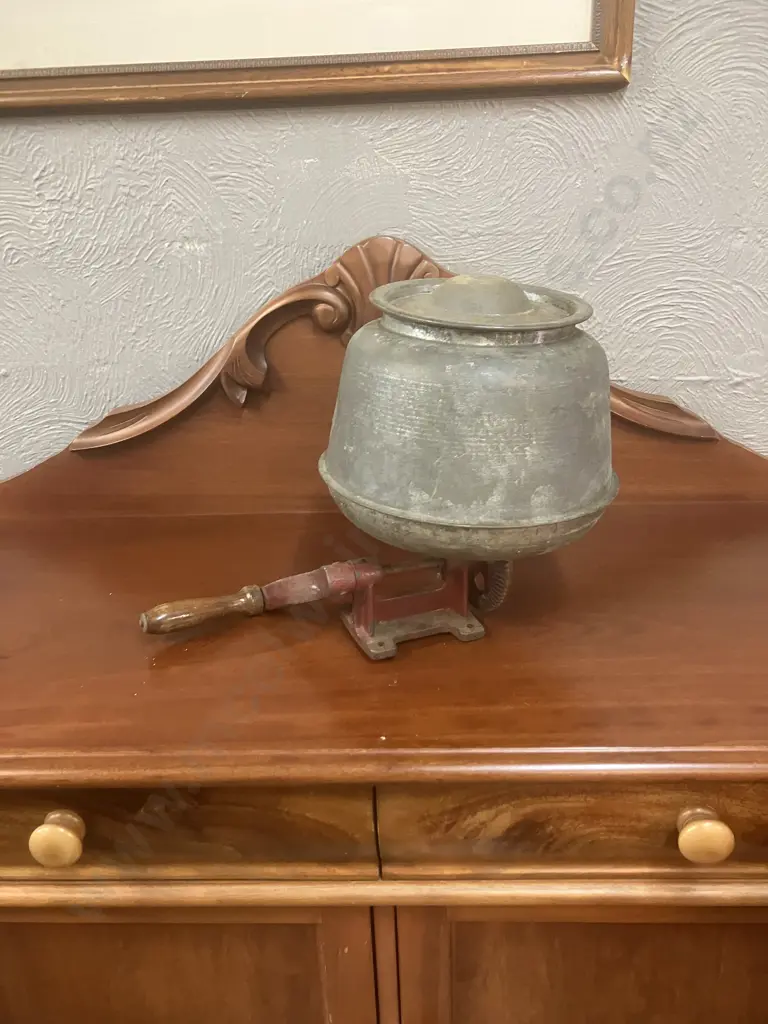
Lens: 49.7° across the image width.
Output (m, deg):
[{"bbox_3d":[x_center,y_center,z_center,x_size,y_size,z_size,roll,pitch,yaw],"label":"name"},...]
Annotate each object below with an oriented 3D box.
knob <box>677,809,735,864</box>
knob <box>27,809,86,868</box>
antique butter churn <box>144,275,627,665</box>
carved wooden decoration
[{"bbox_3d":[0.277,0.282,0.719,0.048,0.048,0.038,-1,24,3],"label":"knob"},{"bbox_3d":[-0.292,0.297,0.746,0.048,0.048,0.038,-1,24,3],"label":"knob"},{"bbox_3d":[-0.007,-0.034,0.773,0.464,0.348,0.287,-9,25,-15],"label":"antique butter churn"},{"bbox_3d":[0.002,-0.208,1.032,0.837,0.258,0.043,-1,24,3],"label":"carved wooden decoration"}]

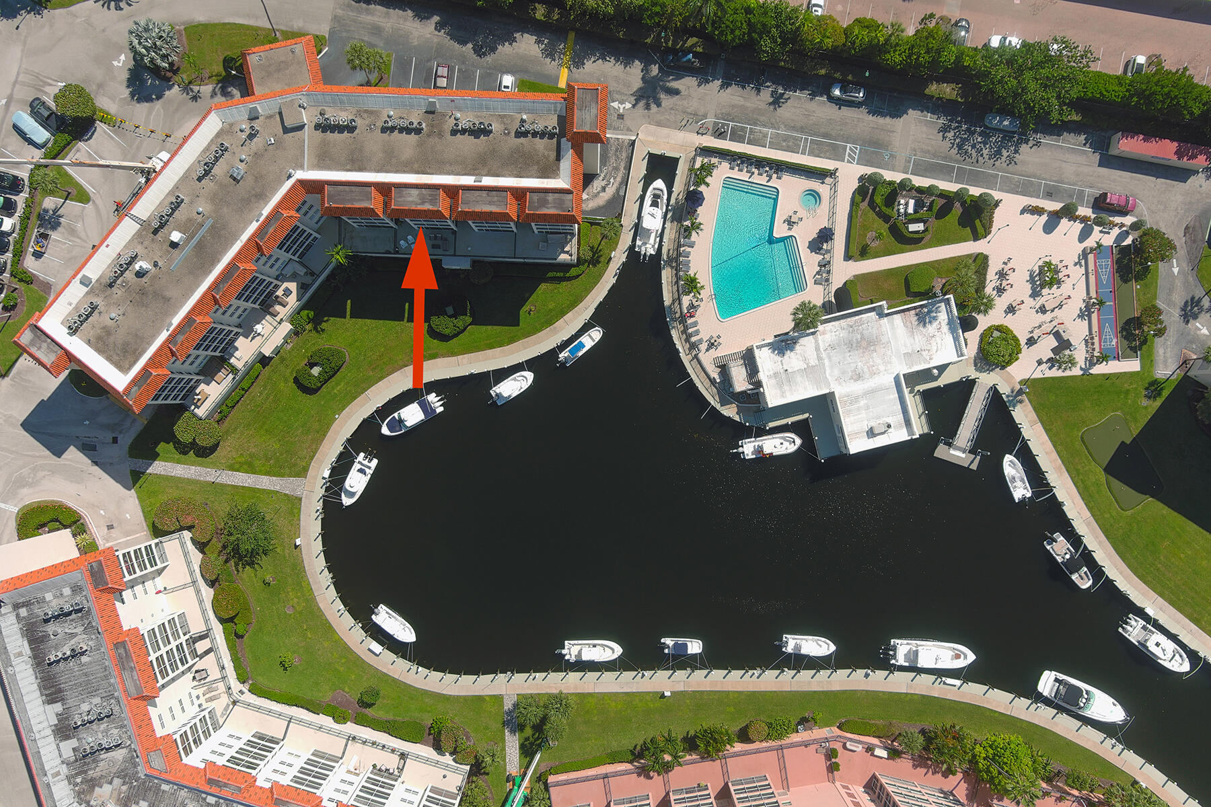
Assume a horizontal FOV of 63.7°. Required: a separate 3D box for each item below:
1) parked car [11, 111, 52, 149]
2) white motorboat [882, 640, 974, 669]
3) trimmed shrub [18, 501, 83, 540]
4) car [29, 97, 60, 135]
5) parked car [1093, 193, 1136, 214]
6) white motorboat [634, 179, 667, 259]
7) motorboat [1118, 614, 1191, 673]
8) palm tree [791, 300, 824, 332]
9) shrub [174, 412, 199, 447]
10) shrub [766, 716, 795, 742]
[{"bbox_3d":[-77.114,-36.878,131.283,4.850,1.720,1.900,40,90,0],"label":"parked car"},{"bbox_3d":[43.735,33.980,131.652,12.500,3.400,3.500,4,90,-1],"label":"white motorboat"},{"bbox_3d":[-73.853,15.845,129.605,8.700,1.400,5.200,0,90,-1],"label":"trimmed shrub"},{"bbox_3d":[-74.276,-38.334,129.530,4.900,1.470,1.870,38,90,0],"label":"car"},{"bbox_3d":[69.341,-27.312,132.024,4.800,1.750,1.900,11,90,0],"label":"parked car"},{"bbox_3d":[6.341,-24.711,131.271,3.300,3.400,10.900,11,90,-1],"label":"white motorboat"},{"bbox_3d":[75.233,33.138,133.044,11.000,2.900,3.200,36,90,0],"label":"motorboat"},{"bbox_3d":[25.340,-10.925,126.515,4.200,9.500,4.100,0,90,-1],"label":"palm tree"},{"bbox_3d":[-55.279,3.316,128.944,3.300,3.000,3.700,0,90,-1],"label":"shrub"},{"bbox_3d":[23.770,43.979,131.759,3.300,2.100,3.700,-10,90,0],"label":"shrub"}]

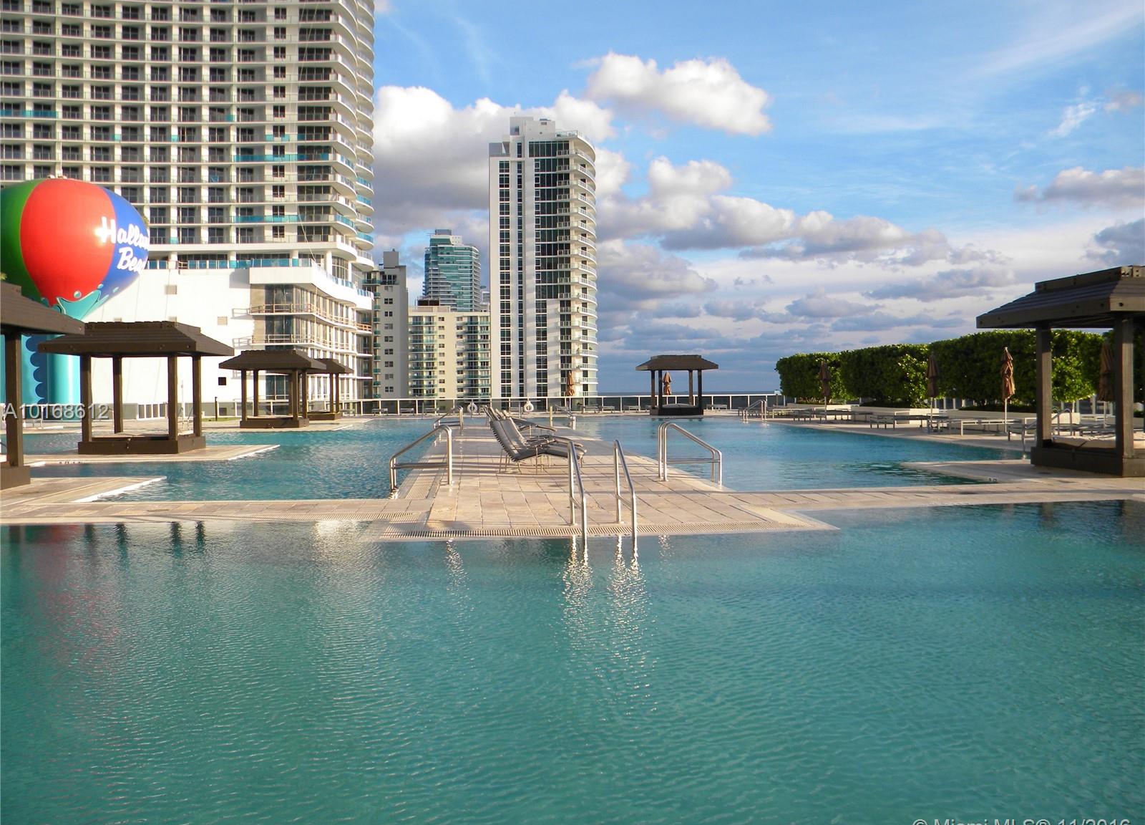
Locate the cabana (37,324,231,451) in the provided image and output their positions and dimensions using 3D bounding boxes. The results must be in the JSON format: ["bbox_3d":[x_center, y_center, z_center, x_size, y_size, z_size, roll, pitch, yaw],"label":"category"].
[{"bbox_3d":[-11.172,-0.621,24.187,3.690,3.240,3.690,-1,1,-6],"label":"cabana"}]

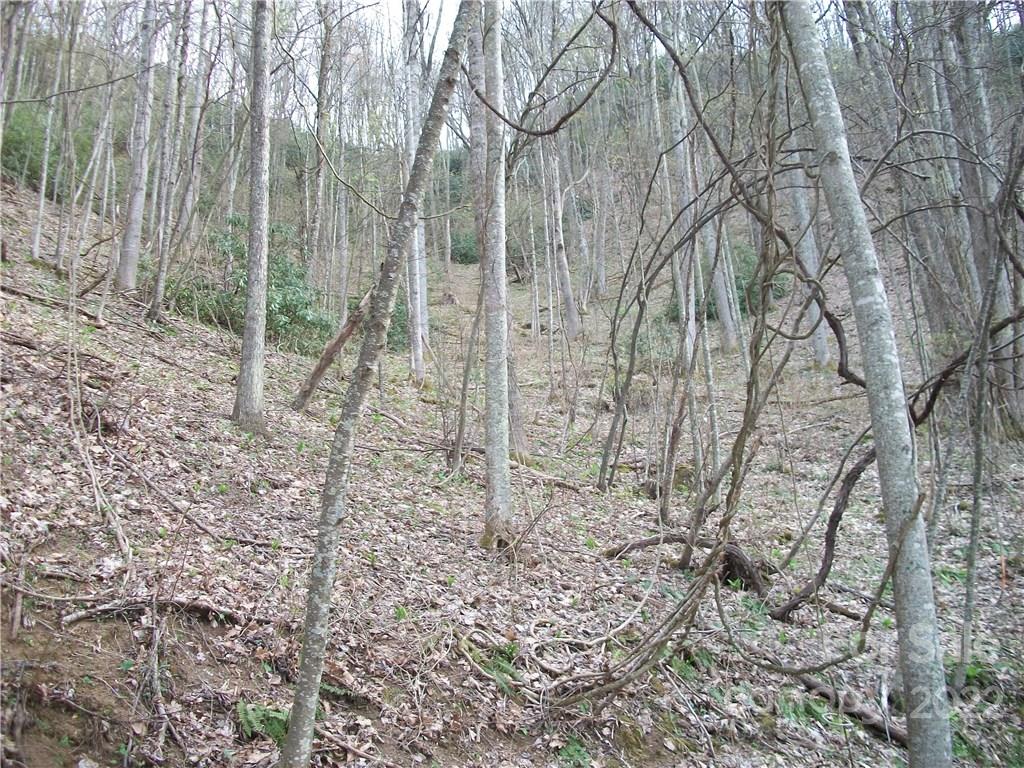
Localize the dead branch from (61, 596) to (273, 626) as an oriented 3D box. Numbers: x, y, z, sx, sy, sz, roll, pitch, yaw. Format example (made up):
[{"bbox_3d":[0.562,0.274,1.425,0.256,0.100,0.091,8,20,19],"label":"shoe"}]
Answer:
[{"bbox_3d":[-1.788,1.178,4.900,1.090,0.140,0.160,0,-5,0],"label":"dead branch"}]

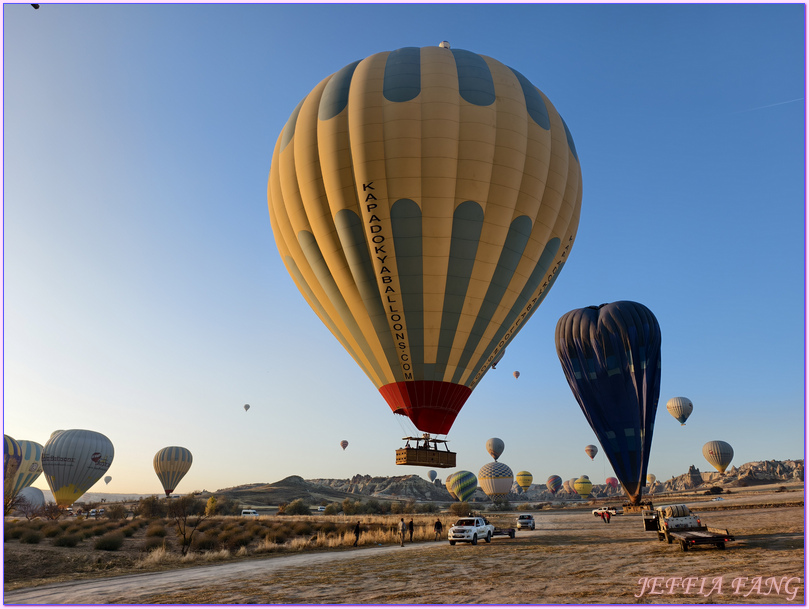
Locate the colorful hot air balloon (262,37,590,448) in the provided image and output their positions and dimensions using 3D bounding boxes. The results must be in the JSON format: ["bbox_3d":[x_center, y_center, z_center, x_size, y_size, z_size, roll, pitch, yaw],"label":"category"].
[{"bbox_3d":[1.760,-5.400,47.500,27.300,32.730,27.300,-1,-20,2],"label":"colorful hot air balloon"}]

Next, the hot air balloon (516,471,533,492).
[{"bbox_3d":[184.460,271.270,824.040,25.000,29.770,25.000,-4,-21,11],"label":"hot air balloon"}]

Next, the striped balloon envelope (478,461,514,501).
[{"bbox_3d":[60.070,116.570,351.480,23.000,25.680,23.000,0,-20,0],"label":"striped balloon envelope"}]

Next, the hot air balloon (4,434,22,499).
[{"bbox_3d":[-145.000,57.610,183.260,23.000,28.060,23.000,0,-20,0],"label":"hot air balloon"}]

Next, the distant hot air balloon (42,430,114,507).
[{"bbox_3d":[-120.220,60.360,197.500,23.000,28.380,23.000,0,-20,0],"label":"distant hot air balloon"}]

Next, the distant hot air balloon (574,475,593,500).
[{"bbox_3d":[214.940,221.420,644.770,21.500,24.690,21.500,0,-20,0],"label":"distant hot air balloon"}]

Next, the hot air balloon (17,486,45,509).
[{"bbox_3d":[-325.510,168.980,468.400,20.500,18.400,20.500,13,-24,-31],"label":"hot air balloon"}]

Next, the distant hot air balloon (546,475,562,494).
[{"bbox_3d":[251.520,301.760,900.080,25.000,30.100,25.000,-5,-21,14],"label":"distant hot air balloon"}]

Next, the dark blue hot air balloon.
[{"bbox_3d":[36.480,16.380,94.370,17.800,35.020,17.000,-8,-22,20],"label":"dark blue hot air balloon"}]

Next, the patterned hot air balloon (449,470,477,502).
[{"bbox_3d":[53.840,164.980,487.590,25.000,27.020,25.000,-2,-20,6],"label":"patterned hot air balloon"}]

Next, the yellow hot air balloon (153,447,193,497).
[{"bbox_3d":[-145.630,105.020,337.650,23.000,30.820,23.000,0,-20,0],"label":"yellow hot air balloon"}]

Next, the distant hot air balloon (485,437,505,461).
[{"bbox_3d":[127.810,203.610,755.080,25.500,31.710,25.500,-3,-21,9],"label":"distant hot air balloon"}]

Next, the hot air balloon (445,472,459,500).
[{"bbox_3d":[52.610,181.450,532.110,22.500,25.900,22.500,0,-20,0],"label":"hot air balloon"}]

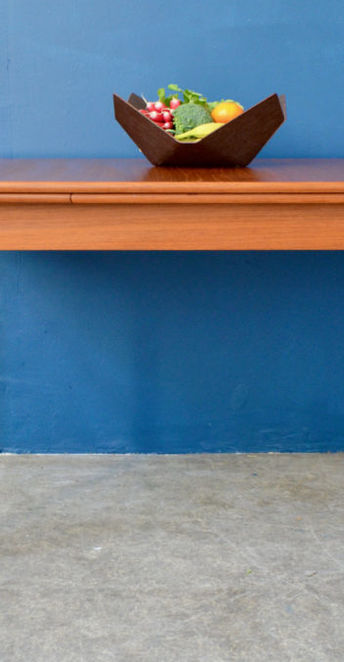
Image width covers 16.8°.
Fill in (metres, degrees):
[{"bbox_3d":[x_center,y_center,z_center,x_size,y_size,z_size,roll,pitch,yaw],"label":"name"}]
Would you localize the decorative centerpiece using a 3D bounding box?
[{"bbox_3d":[0.061,-0.417,2.416,0.352,0.147,0.206,2,11,9],"label":"decorative centerpiece"}]

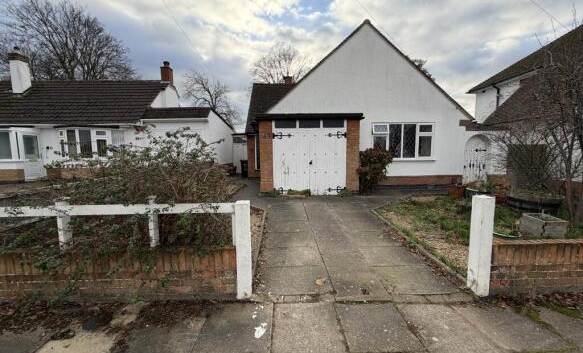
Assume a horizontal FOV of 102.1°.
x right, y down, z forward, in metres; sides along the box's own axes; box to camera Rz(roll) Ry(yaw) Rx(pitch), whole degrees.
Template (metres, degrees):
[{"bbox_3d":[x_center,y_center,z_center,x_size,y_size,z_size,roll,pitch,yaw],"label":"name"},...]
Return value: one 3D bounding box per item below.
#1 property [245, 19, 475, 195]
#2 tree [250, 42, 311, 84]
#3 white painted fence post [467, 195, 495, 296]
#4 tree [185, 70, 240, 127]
[{"bbox_3d":[2.182,-2.874,11.427,8.900,5.990,10.350,0,5,0],"label":"property"},{"bbox_3d":[-1.211,-8.080,27.424,6.380,13.777,6.380,0,5,0],"label":"tree"},{"bbox_3d":[2.036,0.741,2.540,0.136,1.071,0.136,-1,5,-3],"label":"white painted fence post"},{"bbox_3d":[-6.527,-4.498,19.692,4.641,7.982,4.641,0,5,0],"label":"tree"}]

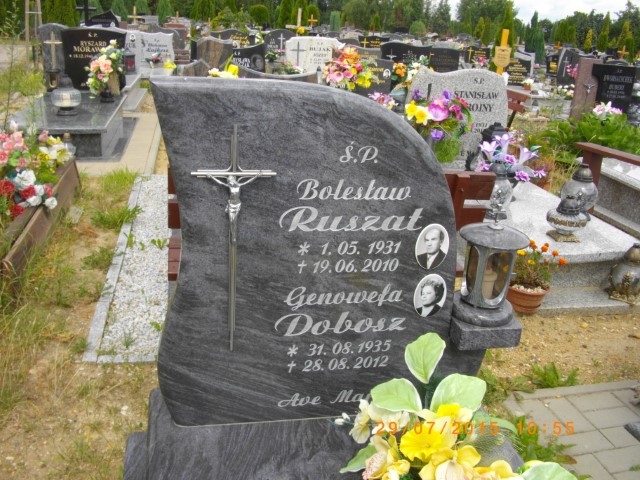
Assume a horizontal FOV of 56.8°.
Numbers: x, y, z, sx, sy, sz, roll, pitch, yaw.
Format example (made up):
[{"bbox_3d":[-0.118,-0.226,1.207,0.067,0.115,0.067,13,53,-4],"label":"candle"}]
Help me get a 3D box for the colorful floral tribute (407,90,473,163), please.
[{"bbox_3d":[0.876,-0.818,4.400,0.472,0.595,0.380,-1,21,-10],"label":"colorful floral tribute"}]

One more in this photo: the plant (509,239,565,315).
[{"bbox_3d":[1.056,0.160,2.924,0.270,0.325,0.280,-1,21,-10],"label":"plant"}]

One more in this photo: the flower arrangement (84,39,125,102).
[{"bbox_3d":[-2.473,-1.955,6.800,0.413,0.684,0.360,-1,21,-10],"label":"flower arrangement"}]

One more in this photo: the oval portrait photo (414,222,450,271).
[{"bbox_3d":[0.289,0.020,1.504,0.090,0.120,0.012,-1,15,-8],"label":"oval portrait photo"}]

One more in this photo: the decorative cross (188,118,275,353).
[{"bbox_3d":[-0.202,0.013,1.415,0.198,0.565,0.036,-1,15,-8],"label":"decorative cross"}]

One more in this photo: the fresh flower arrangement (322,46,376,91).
[{"bbox_3d":[0.302,-1.771,6.300,0.540,0.549,0.420,-1,21,-10],"label":"fresh flower arrangement"}]

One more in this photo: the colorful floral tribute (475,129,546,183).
[{"bbox_3d":[1.339,-0.572,4.150,0.447,0.376,0.360,-1,21,-10],"label":"colorful floral tribute"}]

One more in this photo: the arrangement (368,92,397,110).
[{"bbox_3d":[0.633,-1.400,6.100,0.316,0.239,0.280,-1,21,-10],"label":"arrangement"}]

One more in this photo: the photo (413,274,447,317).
[{"bbox_3d":[0.290,0.148,1.538,0.090,0.120,0.012,-1,15,-8],"label":"photo"}]

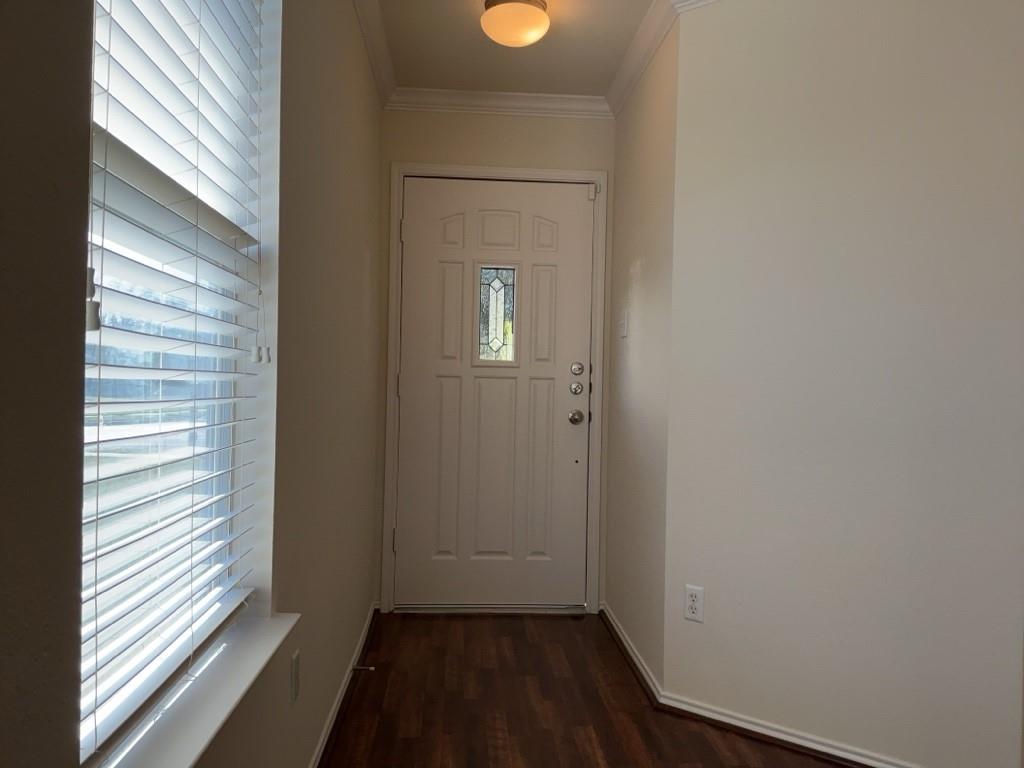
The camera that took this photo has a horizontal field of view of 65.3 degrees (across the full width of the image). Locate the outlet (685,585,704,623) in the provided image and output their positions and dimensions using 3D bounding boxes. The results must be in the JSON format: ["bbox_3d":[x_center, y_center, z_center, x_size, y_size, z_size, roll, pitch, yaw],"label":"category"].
[{"bbox_3d":[0.614,0.737,2.680,0.071,0.115,0.008,2,1,39],"label":"outlet"}]

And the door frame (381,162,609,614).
[{"bbox_3d":[-0.081,0.029,3.845,1.032,2.119,0.110,1,0,-4],"label":"door frame"}]

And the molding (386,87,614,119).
[{"bbox_3d":[-0.053,-1.326,3.777,1.117,0.084,0.067,1,1,-4],"label":"molding"}]

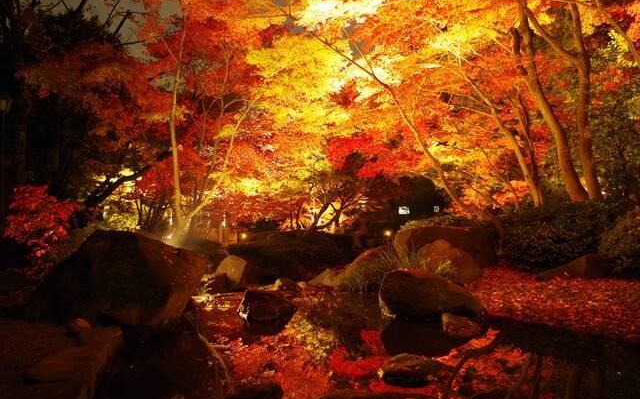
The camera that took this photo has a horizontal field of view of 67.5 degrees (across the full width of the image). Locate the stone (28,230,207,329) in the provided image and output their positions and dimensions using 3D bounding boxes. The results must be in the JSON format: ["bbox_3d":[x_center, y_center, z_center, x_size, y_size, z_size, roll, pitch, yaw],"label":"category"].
[{"bbox_3d":[-2.602,0.974,6.150,2.110,1.151,1.400,0,0,-23],"label":"stone"}]

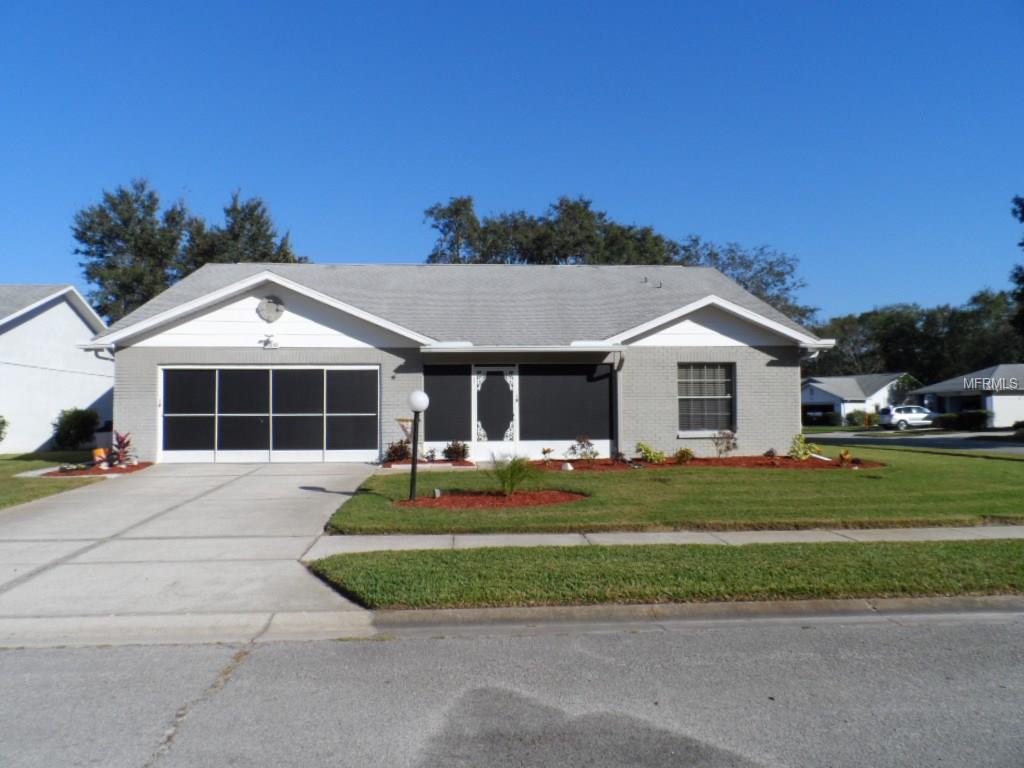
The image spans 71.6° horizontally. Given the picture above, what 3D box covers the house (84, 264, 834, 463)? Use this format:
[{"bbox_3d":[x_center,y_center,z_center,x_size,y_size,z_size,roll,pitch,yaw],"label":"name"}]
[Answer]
[{"bbox_3d":[-1.275,-0.896,22.219,16.400,5.650,13.200,0,-2,-3],"label":"house"}]

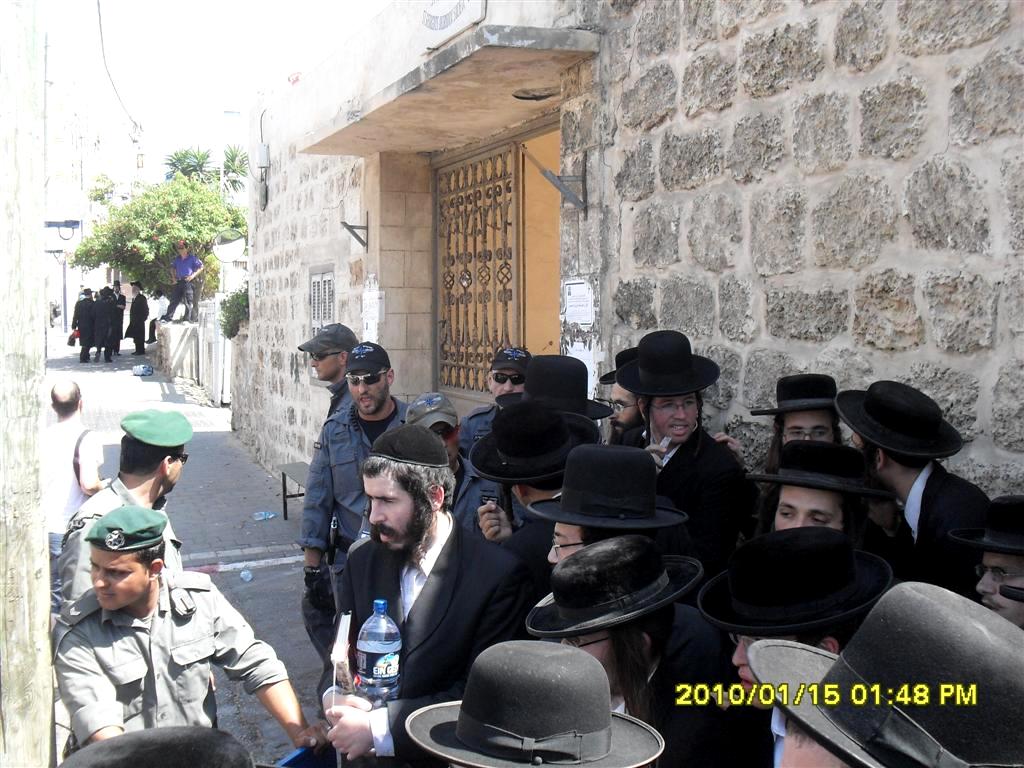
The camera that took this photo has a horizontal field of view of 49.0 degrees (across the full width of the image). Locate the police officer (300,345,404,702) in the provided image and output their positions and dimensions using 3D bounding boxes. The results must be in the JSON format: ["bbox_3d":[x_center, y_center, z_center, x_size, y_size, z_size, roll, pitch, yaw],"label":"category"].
[{"bbox_3d":[-0.541,0.752,4.383,0.560,1.830,0.360,1,5,7],"label":"police officer"}]

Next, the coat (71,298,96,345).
[{"bbox_3d":[-10.763,-1.548,28.300,0.600,1.180,0.380,2,5,23],"label":"coat"}]

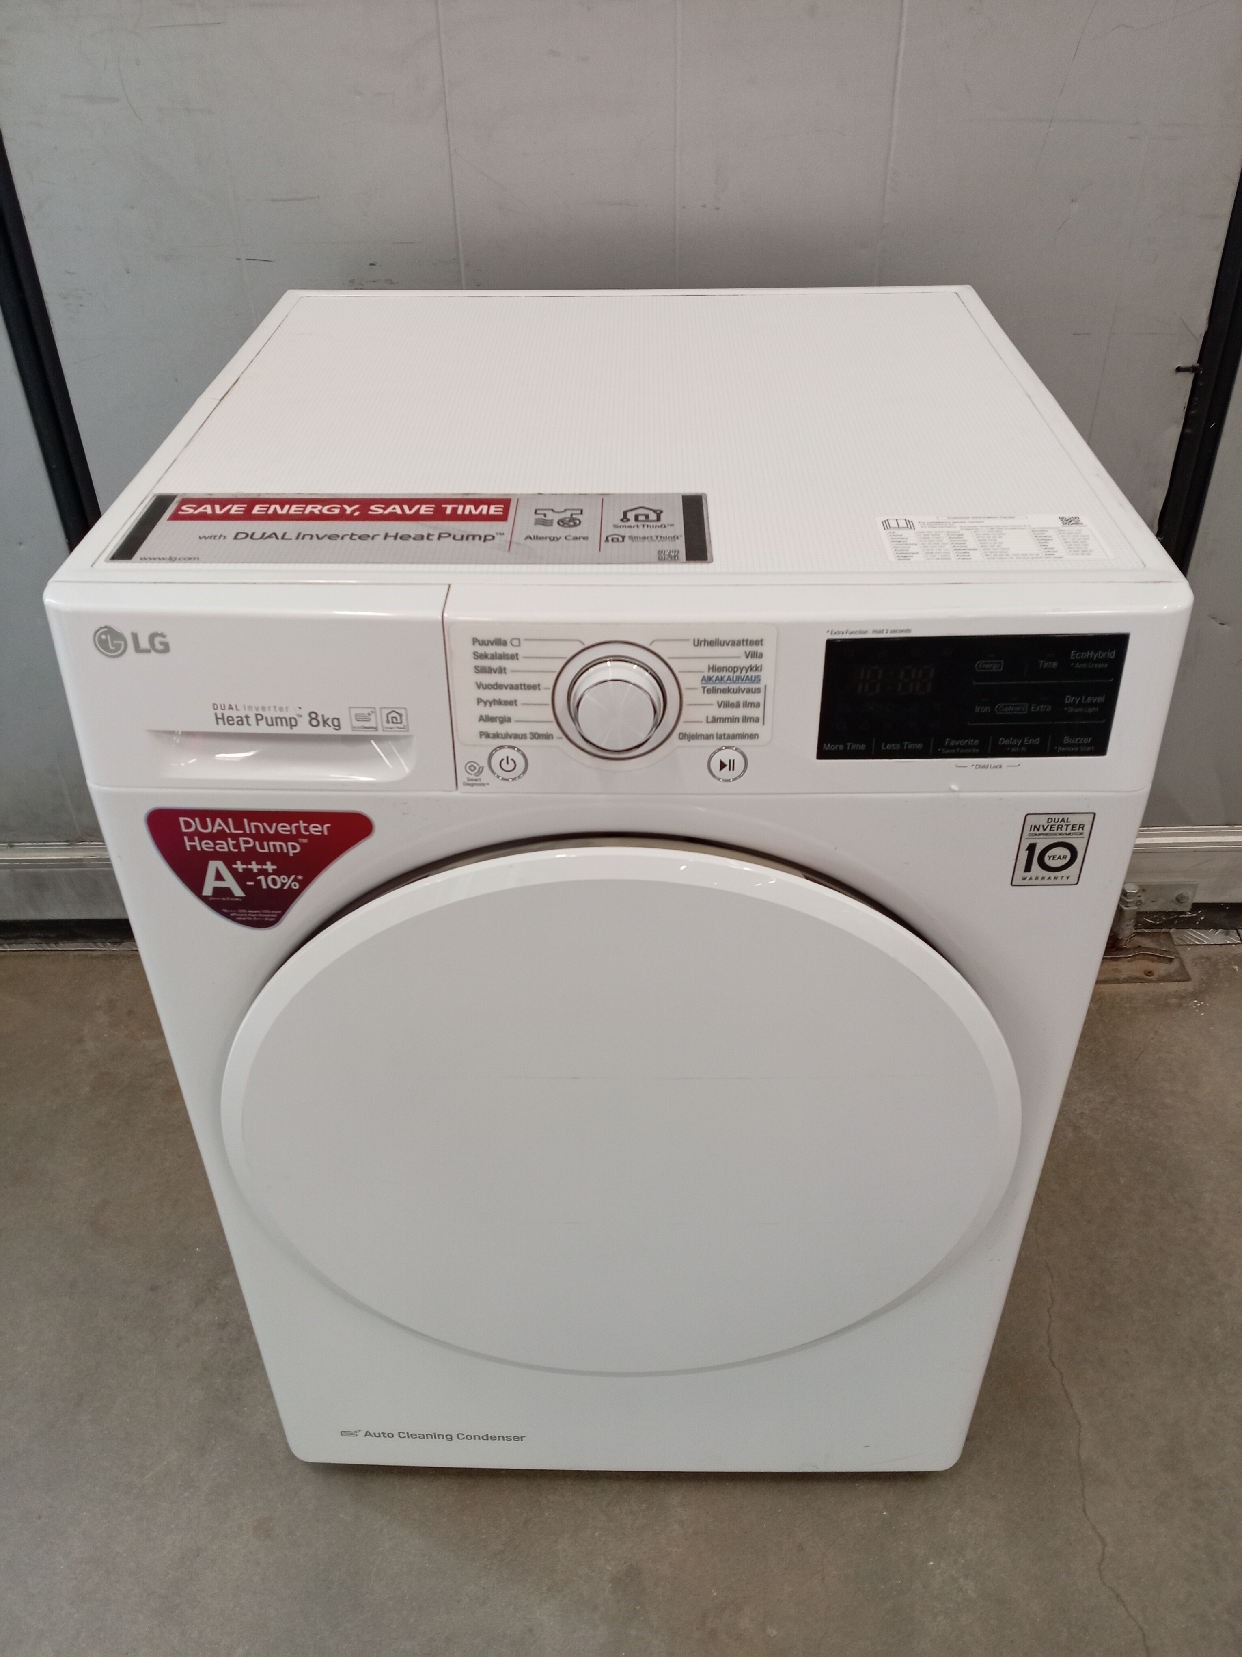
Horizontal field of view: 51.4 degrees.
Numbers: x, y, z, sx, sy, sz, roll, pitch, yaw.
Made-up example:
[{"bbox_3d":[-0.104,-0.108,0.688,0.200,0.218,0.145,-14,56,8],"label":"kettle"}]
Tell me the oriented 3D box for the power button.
[{"bbox_3d":[-0.061,-0.034,0.698,0.022,0.022,0.005,1,30,2],"label":"power button"}]

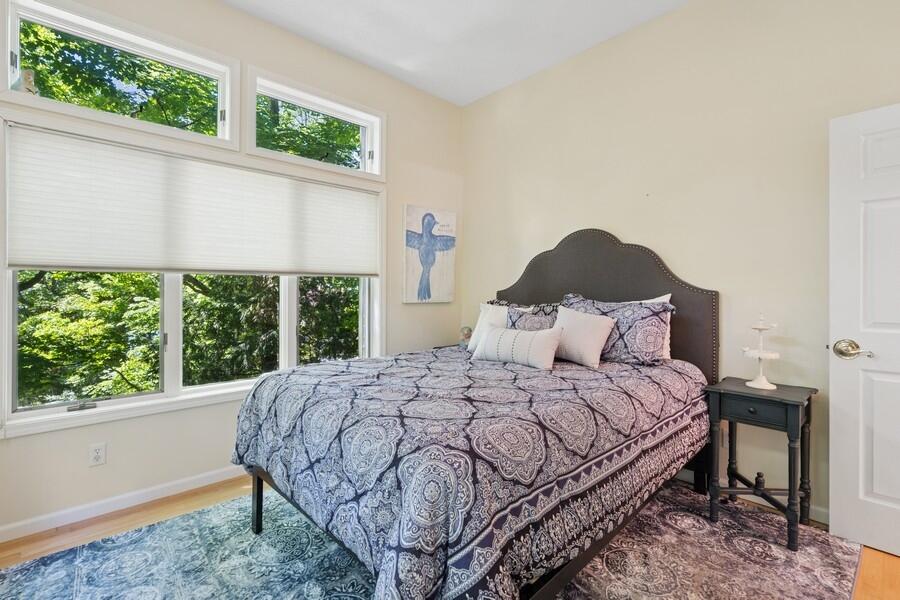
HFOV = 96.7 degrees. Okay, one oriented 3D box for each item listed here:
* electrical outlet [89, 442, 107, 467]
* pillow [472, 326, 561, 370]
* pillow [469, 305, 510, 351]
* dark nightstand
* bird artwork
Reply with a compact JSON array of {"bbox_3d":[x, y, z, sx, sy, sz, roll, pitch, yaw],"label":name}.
[{"bbox_3d":[-1.888,0.831,2.144,0.071,0.116,0.010,-1,1,-42],"label":"electrical outlet"},{"bbox_3d":[0.381,0.269,2.290,0.490,0.260,0.130,0,-29,34],"label":"pillow"},{"bbox_3d":[0.263,0.196,2.660,0.130,0.370,0.380,23,-12,-32],"label":"pillow"},{"bbox_3d":[1.615,0.815,2.084,0.410,0.690,0.400,-1,1,-42],"label":"dark nightstand"},{"bbox_3d":[-0.173,-0.408,3.640,0.585,0.845,0.040,-1,1,-42],"label":"bird artwork"}]

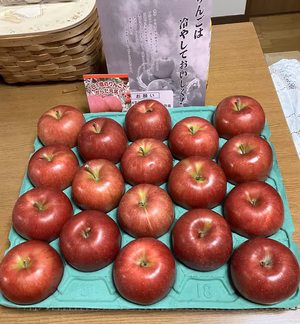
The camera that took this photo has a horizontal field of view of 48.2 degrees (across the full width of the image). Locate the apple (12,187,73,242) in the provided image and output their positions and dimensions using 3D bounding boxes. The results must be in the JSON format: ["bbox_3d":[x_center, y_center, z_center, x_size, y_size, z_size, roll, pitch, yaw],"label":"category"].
[{"bbox_3d":[-0.171,0.082,0.536,0.092,0.080,0.092,-2,55,5],"label":"apple"}]

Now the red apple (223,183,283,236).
[{"bbox_3d":[0.156,0.071,0.505,0.087,0.075,0.087,-2,56,5],"label":"red apple"}]

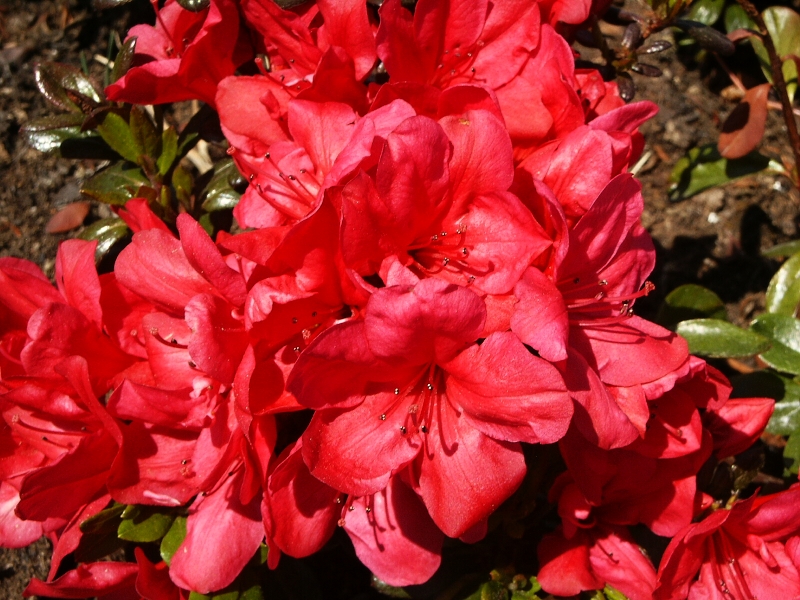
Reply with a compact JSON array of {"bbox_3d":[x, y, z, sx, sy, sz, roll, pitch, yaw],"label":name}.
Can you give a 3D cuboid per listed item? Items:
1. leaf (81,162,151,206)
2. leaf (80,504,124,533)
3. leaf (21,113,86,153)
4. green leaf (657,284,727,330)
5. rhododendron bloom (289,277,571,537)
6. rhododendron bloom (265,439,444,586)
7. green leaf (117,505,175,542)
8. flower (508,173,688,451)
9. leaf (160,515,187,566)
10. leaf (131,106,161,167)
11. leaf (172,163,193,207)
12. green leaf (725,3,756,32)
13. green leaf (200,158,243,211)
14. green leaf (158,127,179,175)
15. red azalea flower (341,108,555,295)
[{"bbox_3d":[-0.075,-0.031,0.480,0.019,0.004,0.013,-5,56,4],"label":"leaf"},{"bbox_3d":[-0.076,0.056,0.465,0.015,0.004,0.009,-27,50,-7],"label":"leaf"},{"bbox_3d":[-0.093,-0.045,0.485,0.018,0.005,0.012,-2,60,-1],"label":"leaf"},{"bbox_3d":[0.077,0.002,0.475,0.018,0.005,0.013,13,61,7],"label":"green leaf"},{"bbox_3d":[0.007,0.025,0.430,0.067,0.060,0.038,2,21,4],"label":"rhododendron bloom"},{"bbox_3d":[-0.008,0.050,0.455,0.056,0.052,0.038,5,22,11],"label":"rhododendron bloom"},{"bbox_3d":[-0.065,0.057,0.460,0.015,0.003,0.009,-26,69,-4],"label":"green leaf"},{"bbox_3d":[0.048,0.003,0.448,0.054,0.064,0.042,6,-4,-41],"label":"flower"},{"bbox_3d":[-0.058,0.061,0.460,0.009,0.003,0.015,22,77,15],"label":"leaf"},{"bbox_3d":[-0.067,-0.043,0.478,0.008,0.005,0.018,-12,75,-12],"label":"leaf"},{"bbox_3d":[-0.057,-0.030,0.478,0.006,0.004,0.012,-6,72,4],"label":"leaf"},{"bbox_3d":[0.100,-0.083,0.530,0.011,0.004,0.009,-32,65,-17],"label":"green leaf"},{"bbox_3d":[-0.048,-0.031,0.480,0.011,0.005,0.017,41,66,14],"label":"green leaf"},{"bbox_3d":[-0.061,-0.039,0.475,0.006,0.003,0.013,19,90,18],"label":"green leaf"},{"bbox_3d":[0.011,-0.023,0.438,0.054,0.036,0.051,1,85,-22],"label":"red azalea flower"}]

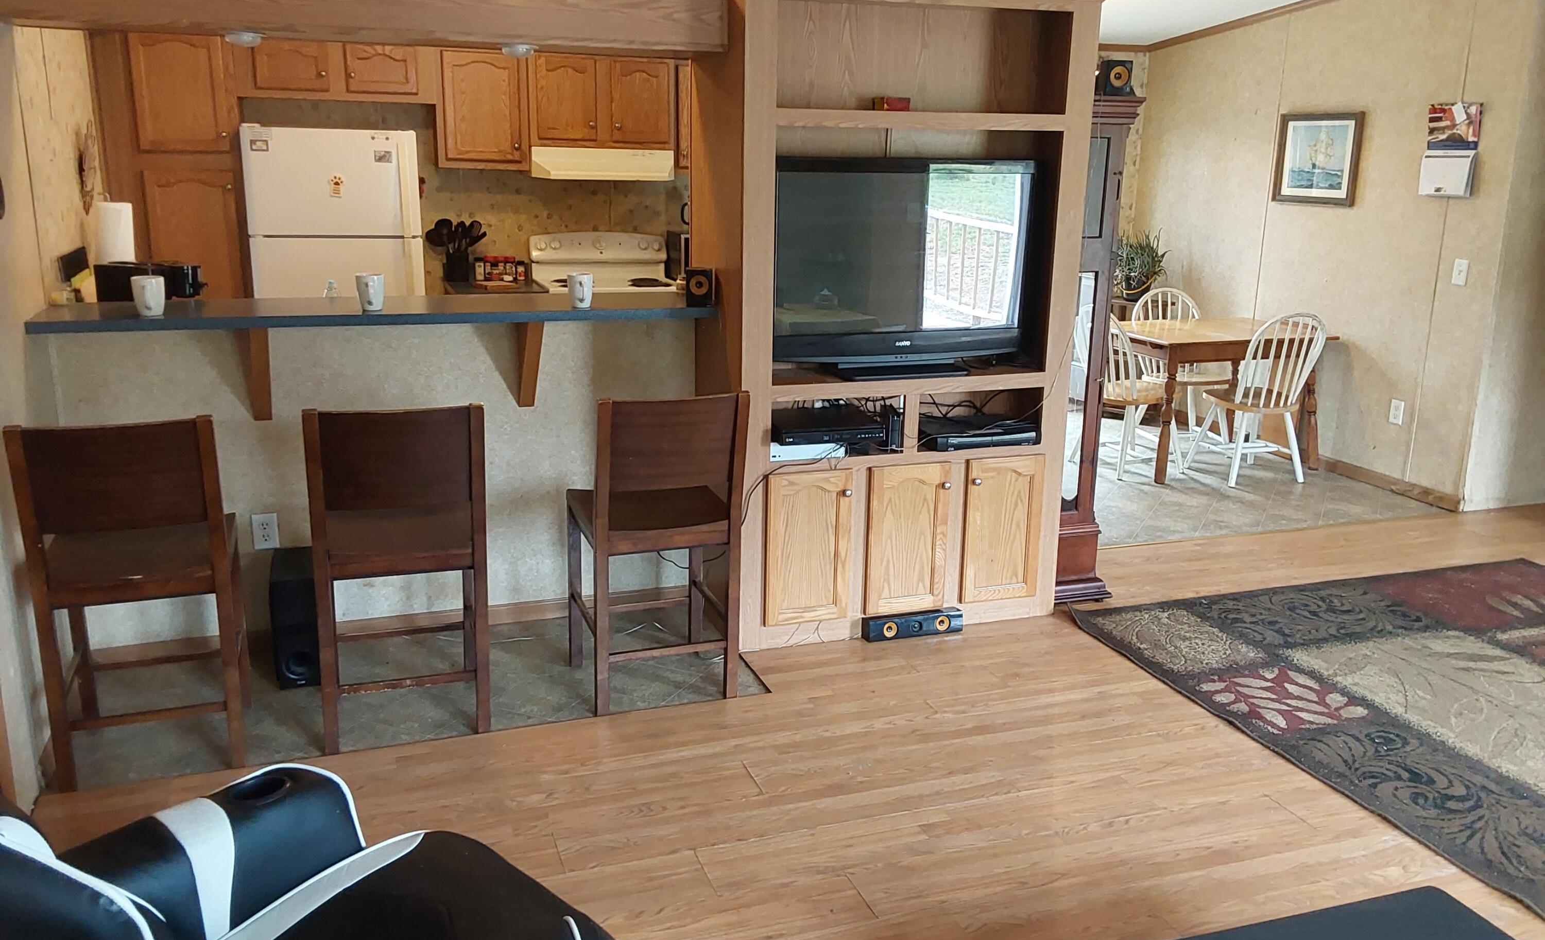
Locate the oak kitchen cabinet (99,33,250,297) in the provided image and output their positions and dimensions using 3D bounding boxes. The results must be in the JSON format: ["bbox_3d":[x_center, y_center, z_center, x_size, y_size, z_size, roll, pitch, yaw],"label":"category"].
[{"bbox_3d":[-2.845,-1.017,6.107,0.555,2.130,0.600,-4,15,-19],"label":"oak kitchen cabinet"}]

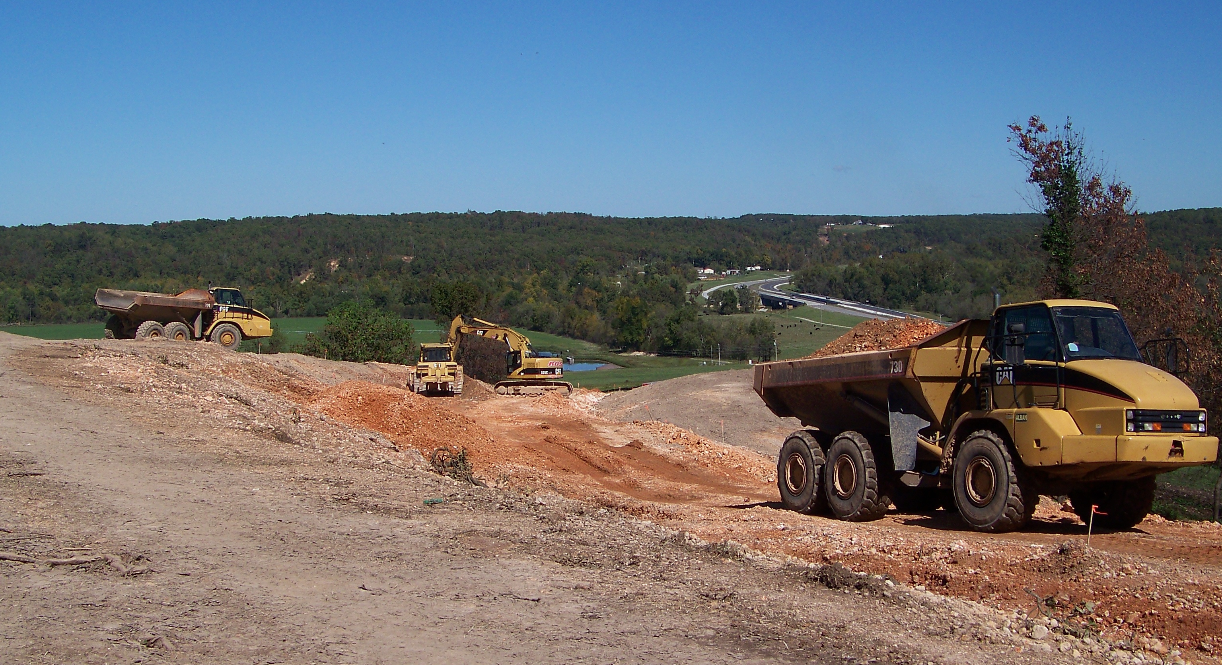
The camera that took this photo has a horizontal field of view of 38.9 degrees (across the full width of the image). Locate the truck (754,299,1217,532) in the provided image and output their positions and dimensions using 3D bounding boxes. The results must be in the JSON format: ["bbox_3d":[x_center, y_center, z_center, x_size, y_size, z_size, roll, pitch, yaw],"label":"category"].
[{"bbox_3d":[5.959,1.410,28.627,3.050,3.480,9.950,1,-4,-21],"label":"truck"}]

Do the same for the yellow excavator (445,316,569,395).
[{"bbox_3d":[-6.800,1.500,113.000,8.800,5.150,3.300,1,3,25],"label":"yellow excavator"}]

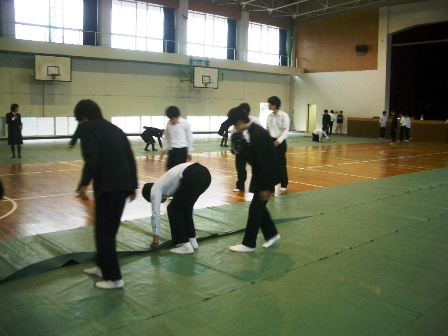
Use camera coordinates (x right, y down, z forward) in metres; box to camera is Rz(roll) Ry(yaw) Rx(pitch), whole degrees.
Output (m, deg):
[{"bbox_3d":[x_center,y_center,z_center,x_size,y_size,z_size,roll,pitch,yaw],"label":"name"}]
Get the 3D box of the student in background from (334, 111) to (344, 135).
[{"bbox_3d":[7.662,-2.998,30.051,0.520,1.600,0.320,3,7,14],"label":"student in background"}]

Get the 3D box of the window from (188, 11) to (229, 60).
[{"bbox_3d":[-1.040,-8.443,28.998,3.430,2.770,0.150,-6,10,-41],"label":"window"}]

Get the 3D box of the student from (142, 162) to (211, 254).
[{"bbox_3d":[-0.502,0.420,4.820,0.660,0.940,0.440,2,7,10],"label":"student"}]

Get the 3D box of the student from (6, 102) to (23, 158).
[{"bbox_3d":[-6.012,-1.059,13.000,0.470,1.580,0.330,-2,8,-25],"label":"student"}]

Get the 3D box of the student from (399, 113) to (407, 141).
[{"bbox_3d":[9.812,-2.248,24.900,0.460,1.620,0.460,1,7,-3],"label":"student"}]

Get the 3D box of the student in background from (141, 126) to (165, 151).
[{"bbox_3d":[-2.492,-1.018,15.900,0.830,0.870,0.450,1,7,0],"label":"student in background"}]

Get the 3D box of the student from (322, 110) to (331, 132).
[{"bbox_3d":[6.599,-2.913,29.165,0.500,1.650,0.320,2,7,9],"label":"student"}]

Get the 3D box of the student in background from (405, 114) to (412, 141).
[{"bbox_3d":[10.345,-2.260,25.400,0.550,1.580,0.450,1,7,-3],"label":"student in background"}]

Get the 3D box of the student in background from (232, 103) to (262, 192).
[{"bbox_3d":[0.432,-0.376,8.319,0.500,1.596,0.480,-3,8,-30],"label":"student in background"}]

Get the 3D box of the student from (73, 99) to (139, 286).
[{"bbox_3d":[-0.963,0.225,3.711,0.520,1.528,0.520,7,9,41],"label":"student"}]

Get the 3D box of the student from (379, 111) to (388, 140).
[{"bbox_3d":[9.260,-2.485,26.300,0.480,1.640,0.320,3,8,14],"label":"student"}]

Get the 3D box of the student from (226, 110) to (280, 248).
[{"bbox_3d":[0.308,0.120,4.731,0.620,1.490,0.500,0,7,-6],"label":"student"}]

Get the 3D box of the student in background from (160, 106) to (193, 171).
[{"bbox_3d":[-0.784,-0.229,7.400,0.500,1.550,0.380,4,8,24],"label":"student in background"}]

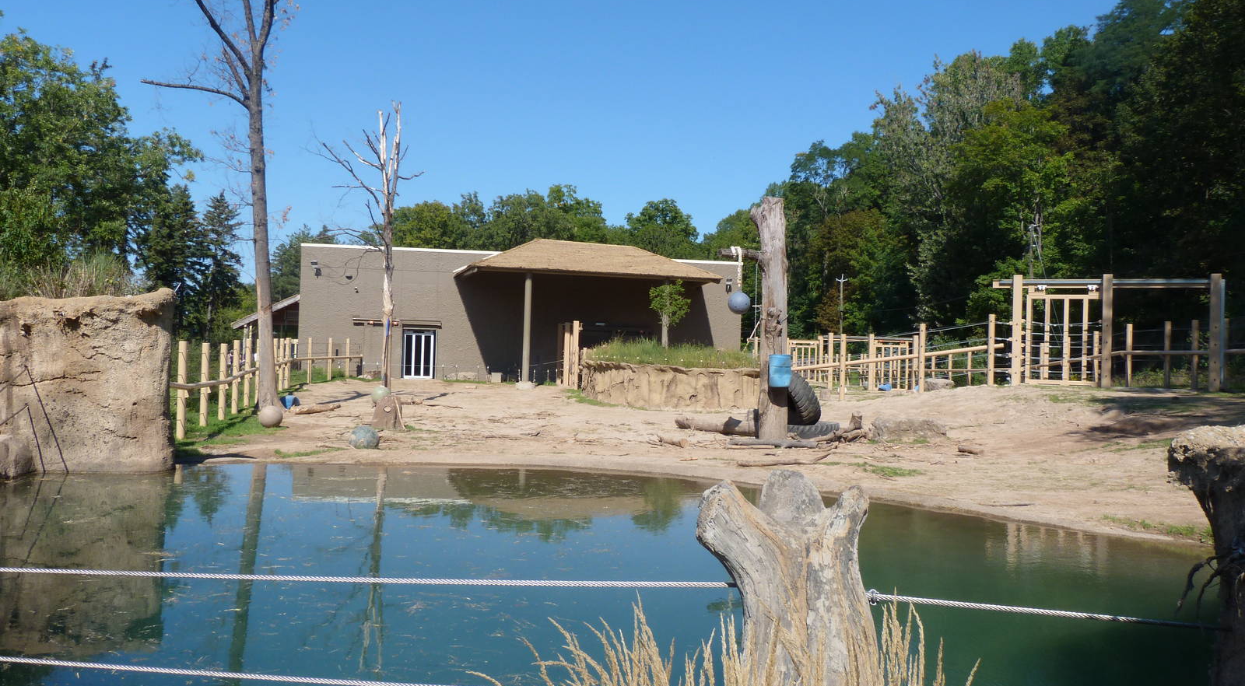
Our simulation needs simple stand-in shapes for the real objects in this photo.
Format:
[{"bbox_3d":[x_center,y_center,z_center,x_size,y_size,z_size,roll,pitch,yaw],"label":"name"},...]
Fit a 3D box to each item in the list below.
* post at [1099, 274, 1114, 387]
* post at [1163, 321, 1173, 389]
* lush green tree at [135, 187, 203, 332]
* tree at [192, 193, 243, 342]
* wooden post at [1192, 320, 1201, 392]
[{"bbox_3d":[15.994,-0.418,29.700,0.300,3.760,0.300,2,0,24],"label":"post"},{"bbox_3d":[18.571,0.407,30.600,0.210,2.300,0.210,1,-1,31],"label":"post"},{"bbox_3d":[-49.456,-7.474,98.000,7.200,19.500,7.000,2,-1,-27],"label":"lush green tree"},{"bbox_3d":[-37.793,-6.242,83.977,5.000,15.600,5.000,2,0,0],"label":"tree"},{"bbox_3d":[19.460,0.445,30.500,0.210,2.420,0.210,2,0,24],"label":"wooden post"}]

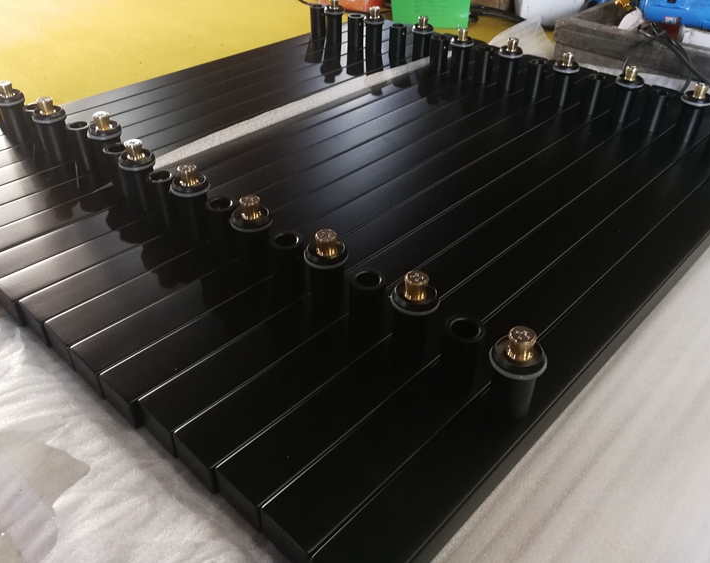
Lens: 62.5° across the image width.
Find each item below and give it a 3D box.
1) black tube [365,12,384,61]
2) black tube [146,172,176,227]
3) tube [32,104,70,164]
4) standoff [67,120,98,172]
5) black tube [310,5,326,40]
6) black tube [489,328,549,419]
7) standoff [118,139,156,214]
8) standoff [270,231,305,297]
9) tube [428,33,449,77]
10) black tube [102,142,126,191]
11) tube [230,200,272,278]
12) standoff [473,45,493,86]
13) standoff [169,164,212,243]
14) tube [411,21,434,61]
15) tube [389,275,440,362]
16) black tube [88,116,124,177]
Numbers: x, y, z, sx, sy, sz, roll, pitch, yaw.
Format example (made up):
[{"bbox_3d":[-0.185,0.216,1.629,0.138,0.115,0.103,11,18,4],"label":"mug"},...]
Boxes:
[{"bbox_3d":[0.031,-0.400,0.931,0.035,0.067,0.035,0,39,0],"label":"black tube"},{"bbox_3d":[-0.178,-0.077,0.551,0.026,0.046,0.026,0,38,0],"label":"black tube"},{"bbox_3d":[-0.338,-0.169,0.661,0.035,0.054,0.035,31,48,34],"label":"tube"},{"bbox_3d":[-0.296,-0.148,0.639,0.025,0.046,0.025,32,49,33],"label":"standoff"},{"bbox_3d":[-0.064,-0.450,1.021,0.026,0.046,0.026,0,39,0],"label":"black tube"},{"bbox_3d":[0.099,0.057,0.365,0.035,0.063,0.035,0,38,0],"label":"black tube"},{"bbox_3d":[-0.202,-0.096,0.558,0.030,0.050,0.030,32,48,33],"label":"standoff"},{"bbox_3d":[-0.054,-0.016,0.485,0.026,0.046,0.026,0,39,0],"label":"standoff"},{"bbox_3d":[0.125,-0.343,0.882,0.026,0.046,0.026,0,38,0],"label":"tube"},{"bbox_3d":[-0.233,-0.111,0.581,0.025,0.045,0.025,32,48,33],"label":"black tube"},{"bbox_3d":[-0.085,-0.040,0.490,0.035,0.067,0.035,0,39,0],"label":"tube"},{"bbox_3d":[0.187,-0.316,0.857,0.026,0.046,0.026,32,49,33],"label":"standoff"},{"bbox_3d":[-0.142,-0.070,0.515,0.032,0.064,0.032,0,39,0],"label":"standoff"},{"bbox_3d":[0.102,-0.368,0.891,0.035,0.067,0.035,0,39,0],"label":"tube"},{"bbox_3d":[0.040,0.024,0.400,0.032,0.064,0.032,0,39,0],"label":"tube"},{"bbox_3d":[-0.259,-0.140,0.621,0.035,0.056,0.035,32,49,33],"label":"black tube"}]

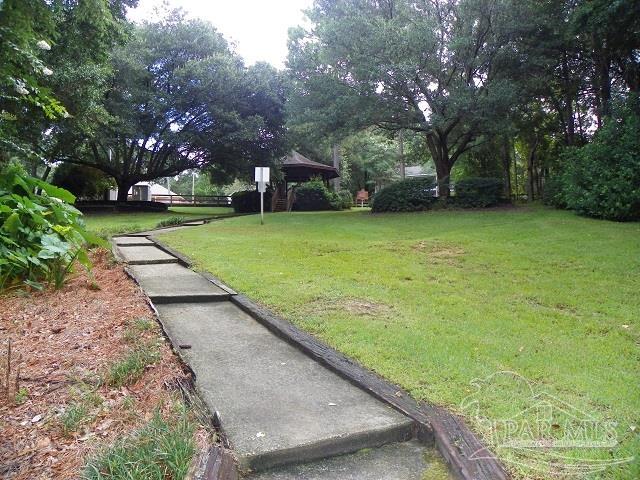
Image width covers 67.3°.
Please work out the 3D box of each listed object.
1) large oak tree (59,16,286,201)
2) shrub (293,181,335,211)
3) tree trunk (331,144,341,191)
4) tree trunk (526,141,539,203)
[{"bbox_3d":[-10.893,-9.638,35.500,16.500,13.600,15.000,0,4,0],"label":"large oak tree"},{"bbox_3d":[-0.295,-2.896,31.500,2.600,2.000,2.200,0,4,0],"label":"shrub"},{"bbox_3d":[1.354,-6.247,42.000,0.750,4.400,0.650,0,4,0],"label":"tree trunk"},{"bbox_3d":[15.030,-4.916,34.000,0.750,4.500,0.600,0,4,0],"label":"tree trunk"}]

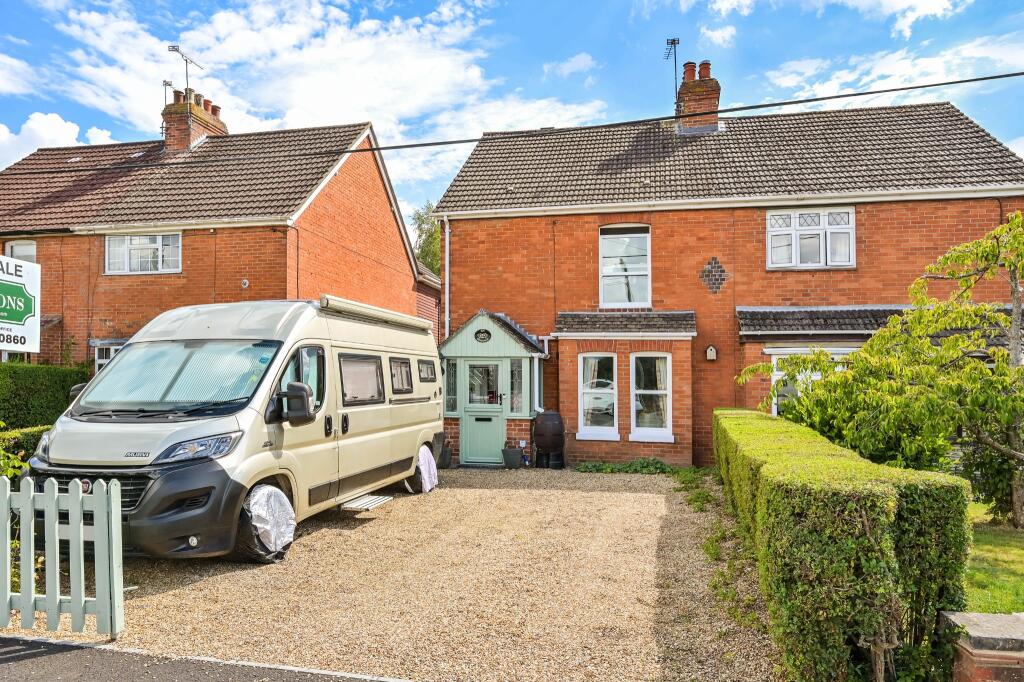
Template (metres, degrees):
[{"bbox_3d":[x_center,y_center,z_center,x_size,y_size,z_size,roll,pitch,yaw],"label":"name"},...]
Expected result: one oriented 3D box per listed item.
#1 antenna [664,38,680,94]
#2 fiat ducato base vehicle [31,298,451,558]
[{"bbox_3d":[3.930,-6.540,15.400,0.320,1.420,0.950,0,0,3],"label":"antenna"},{"bbox_3d":[-2.670,0.834,7.760,2.200,2.580,5.950,0,-4,12],"label":"fiat ducato base vehicle"}]

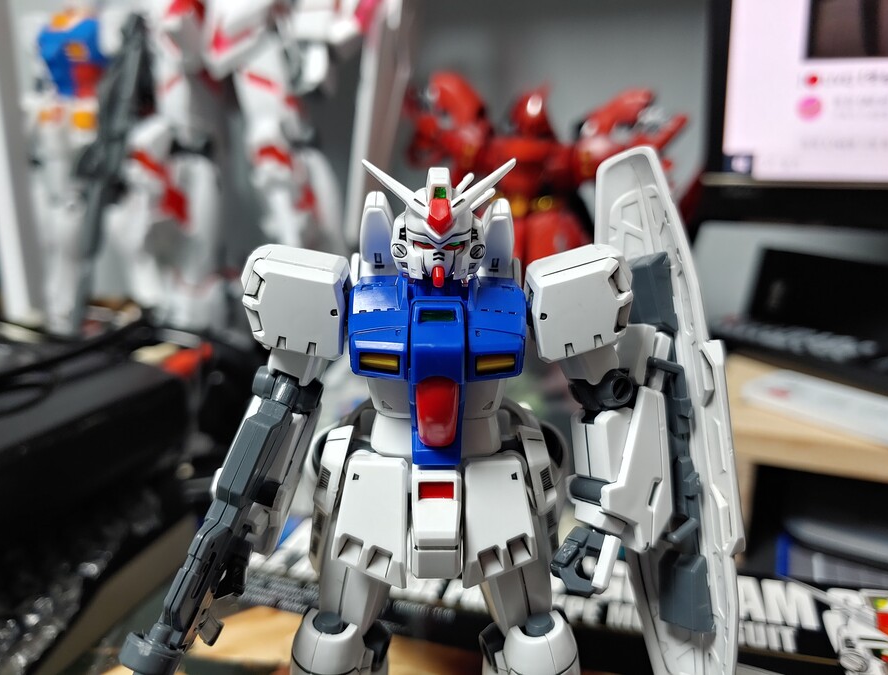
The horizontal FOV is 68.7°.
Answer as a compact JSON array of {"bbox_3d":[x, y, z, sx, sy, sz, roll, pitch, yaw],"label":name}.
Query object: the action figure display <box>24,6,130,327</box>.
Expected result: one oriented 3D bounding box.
[{"bbox_3d":[-0.182,-0.090,0.313,0.062,0.175,0.043,6,16,17],"label":"action figure display"}]

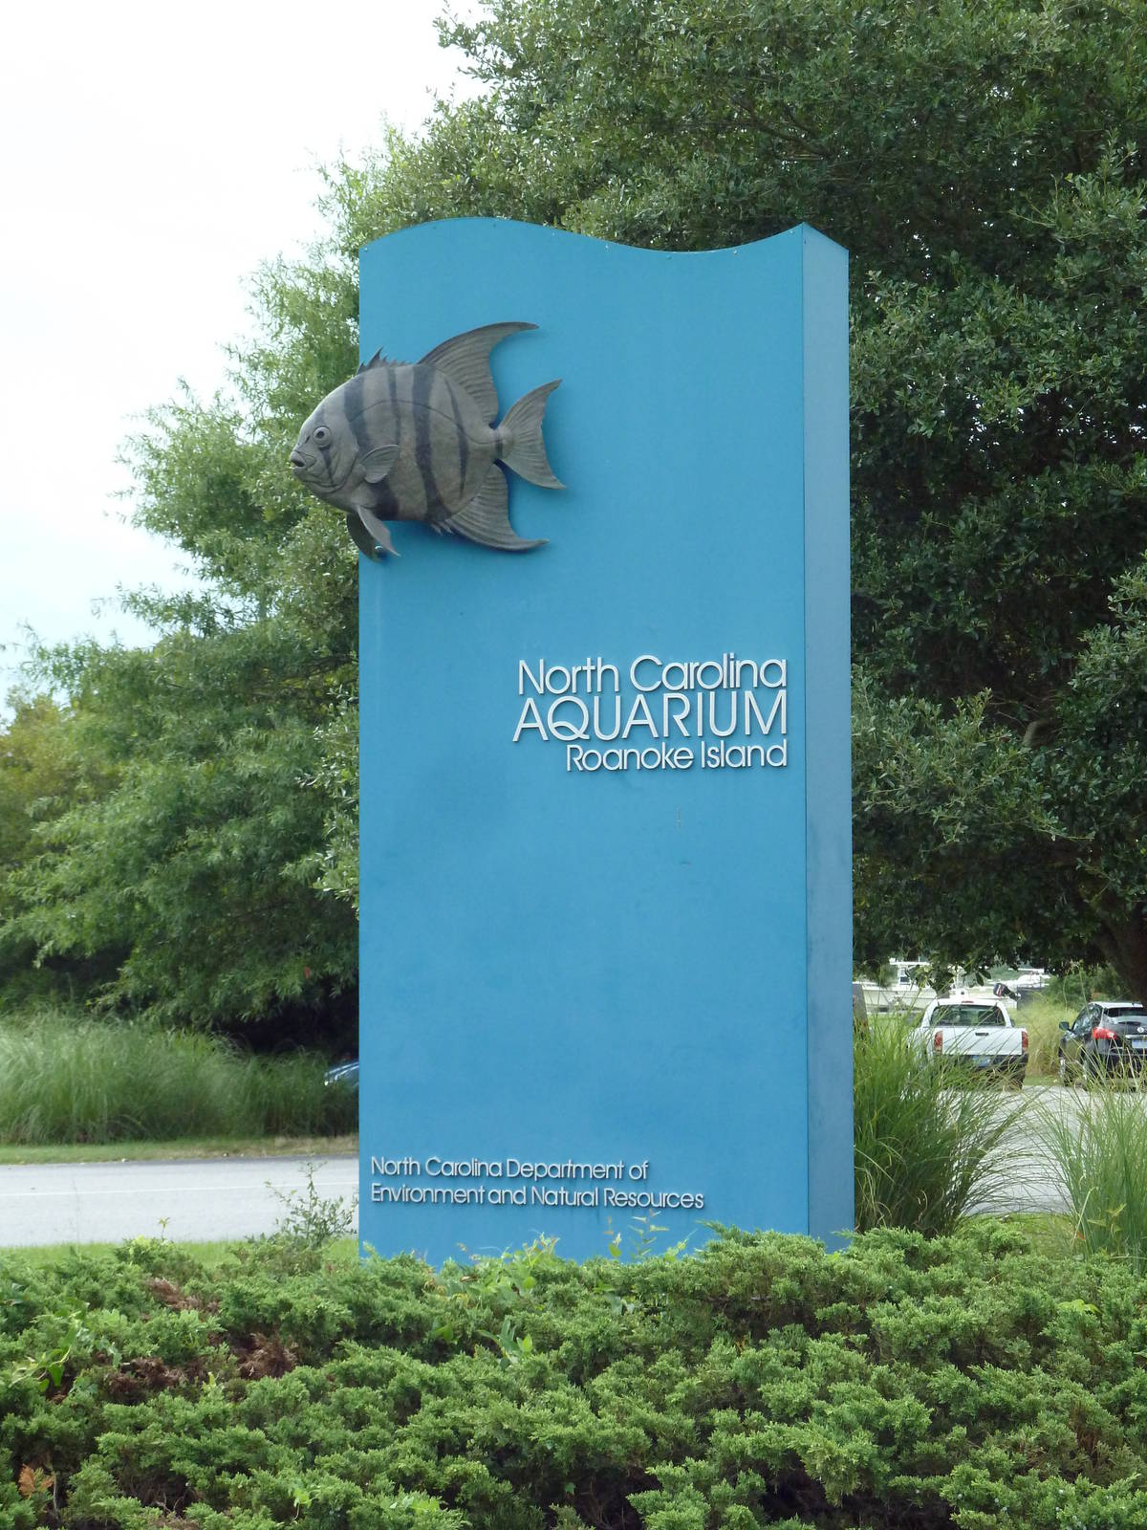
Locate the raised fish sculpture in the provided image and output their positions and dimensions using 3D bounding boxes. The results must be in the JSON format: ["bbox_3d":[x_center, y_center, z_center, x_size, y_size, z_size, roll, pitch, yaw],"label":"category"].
[{"bbox_3d":[-0.452,-0.996,11.300,0.863,0.696,0.210,-1,-3,11],"label":"raised fish sculpture"}]

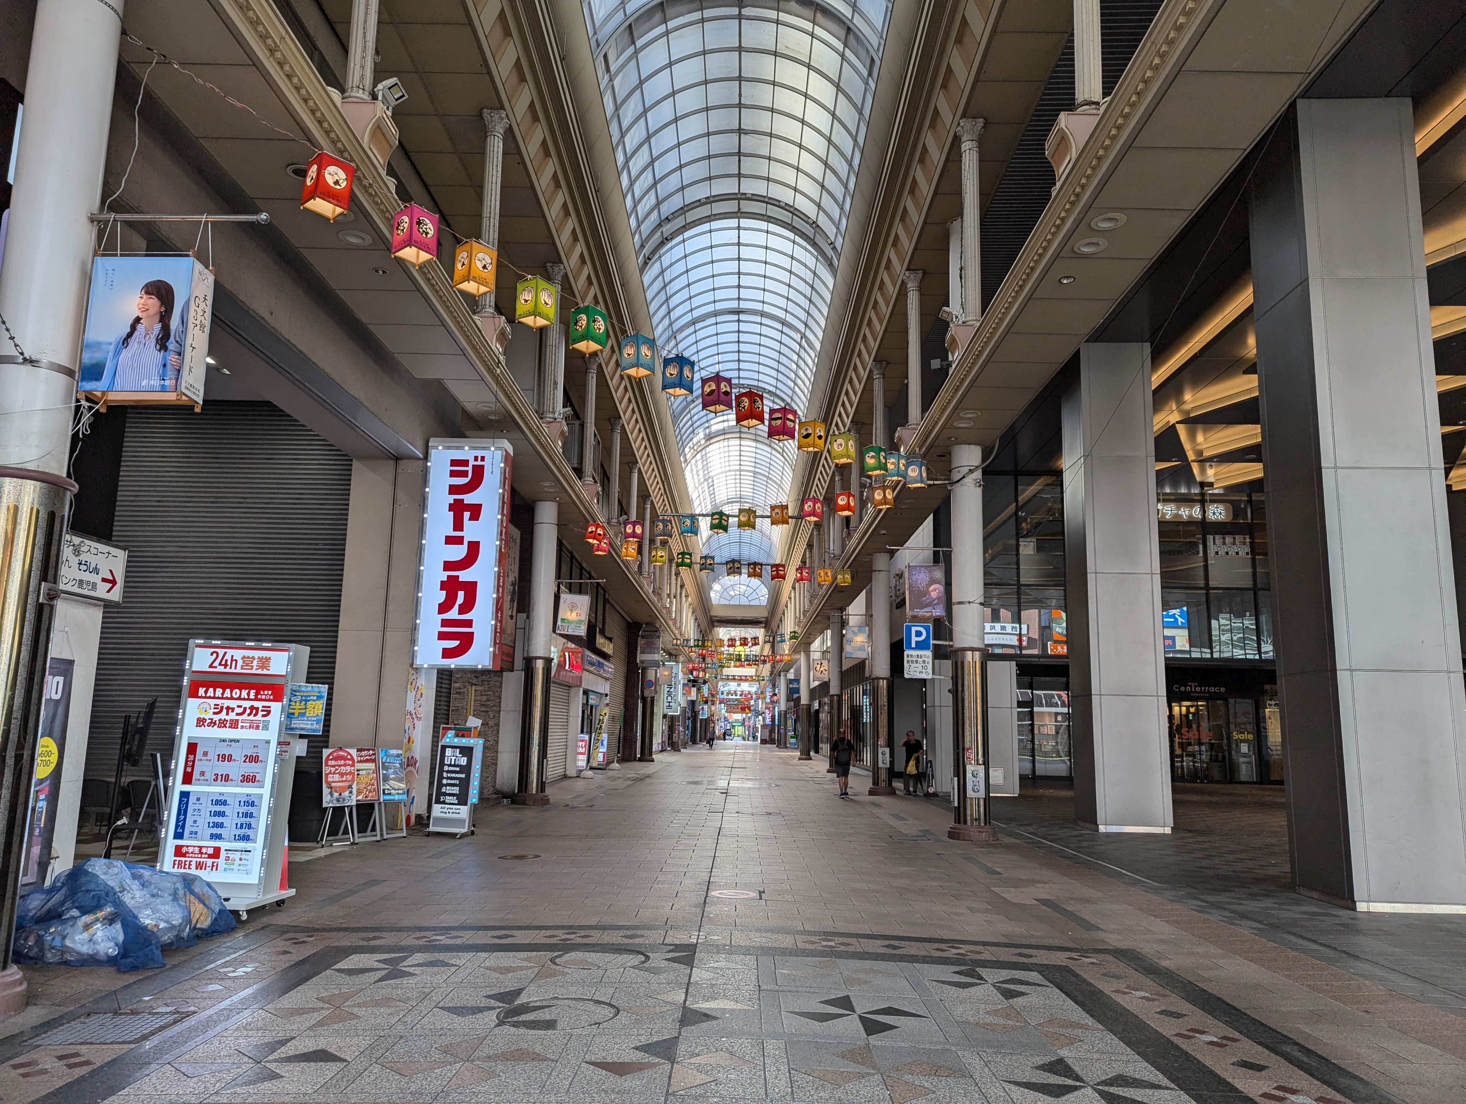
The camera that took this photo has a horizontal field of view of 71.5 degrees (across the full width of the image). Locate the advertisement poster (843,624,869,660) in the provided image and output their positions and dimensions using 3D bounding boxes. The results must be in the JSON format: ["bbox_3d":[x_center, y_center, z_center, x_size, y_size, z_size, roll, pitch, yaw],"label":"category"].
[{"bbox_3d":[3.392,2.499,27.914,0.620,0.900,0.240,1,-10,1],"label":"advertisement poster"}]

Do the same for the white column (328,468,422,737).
[{"bbox_3d":[-5.787,1.481,17.044,1.230,5.975,1.100,1,-10,1],"label":"white column"}]

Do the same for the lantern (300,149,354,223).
[{"bbox_3d":[-3.090,-2.780,7.769,0.255,0.385,0.255,-2,-12,44],"label":"lantern"}]

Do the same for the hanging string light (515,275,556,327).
[{"bbox_3d":[-1.839,-2.328,9.542,0.255,0.385,0.255,-6,-12,34],"label":"hanging string light"}]

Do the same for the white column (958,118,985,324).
[{"bbox_3d":[3.460,-4.737,14.749,0.390,3.170,0.390,1,-10,1],"label":"white column"}]

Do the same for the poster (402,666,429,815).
[{"bbox_3d":[-5.240,3.152,16.645,0.060,2.500,0.850,1,-10,1],"label":"poster"}]

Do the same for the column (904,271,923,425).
[{"bbox_3d":[3.517,-3.864,19.712,0.380,3.170,0.380,1,-10,1],"label":"column"}]

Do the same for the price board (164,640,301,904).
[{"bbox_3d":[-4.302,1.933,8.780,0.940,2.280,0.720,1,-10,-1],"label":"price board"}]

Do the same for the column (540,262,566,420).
[{"bbox_3d":[-3.556,-4.152,20.026,0.350,3.260,0.350,1,-10,1],"label":"column"}]

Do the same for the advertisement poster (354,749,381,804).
[{"bbox_3d":[-5.285,3.217,14.623,0.040,0.771,0.540,-14,-16,23],"label":"advertisement poster"}]

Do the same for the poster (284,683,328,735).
[{"bbox_3d":[-3.696,1.365,8.835,0.300,0.425,0.020,7,-11,-29],"label":"poster"}]

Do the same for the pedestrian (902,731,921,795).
[{"bbox_3d":[4.893,5.727,27.640,0.520,1.690,0.380,-1,-10,12],"label":"pedestrian"}]

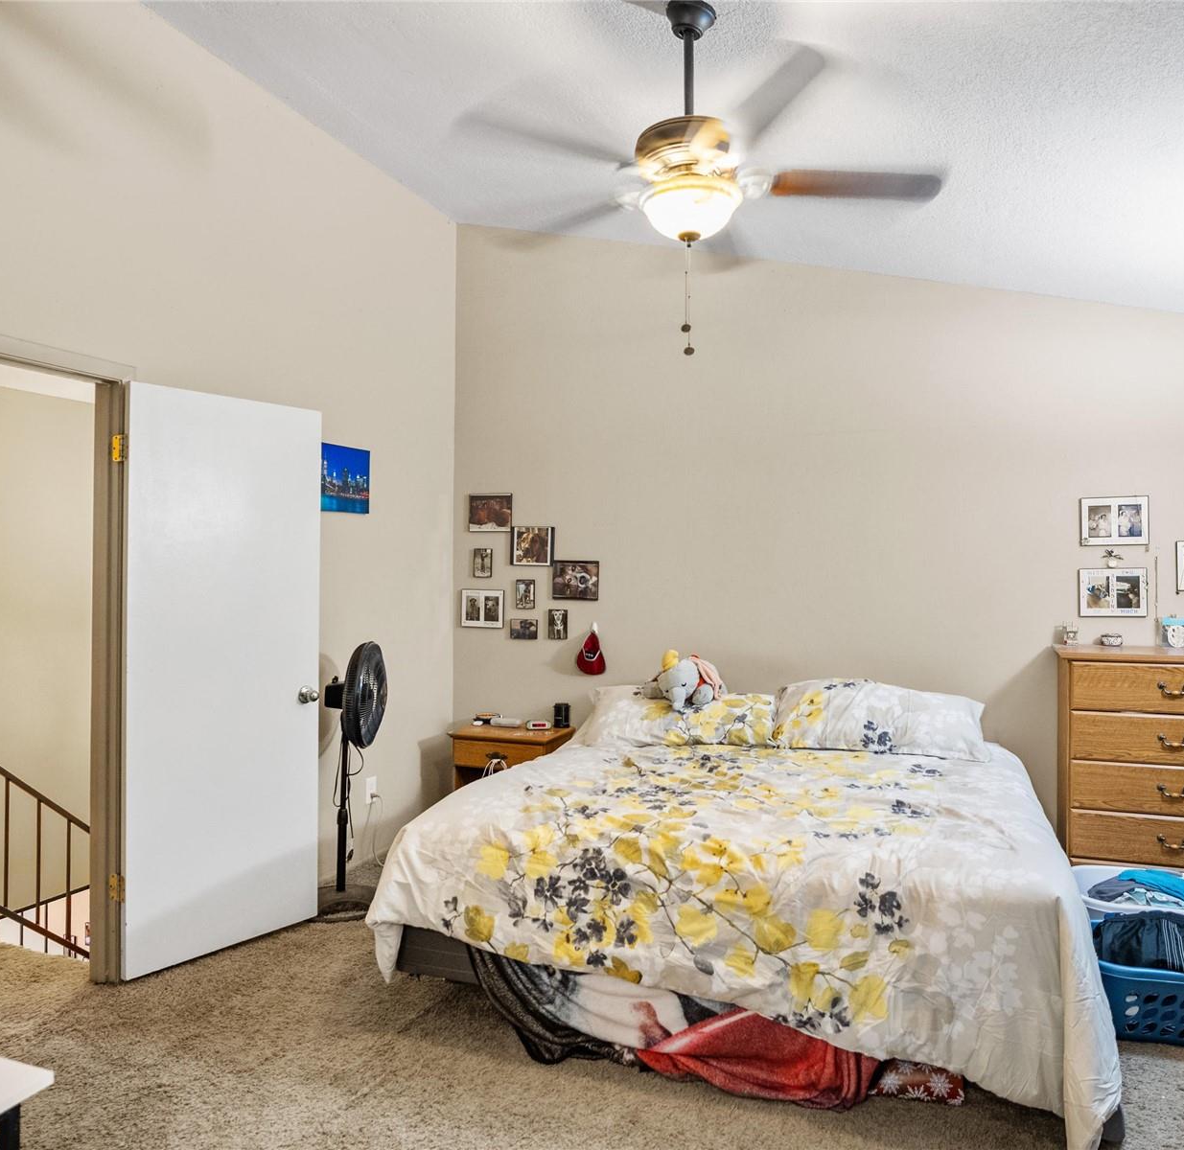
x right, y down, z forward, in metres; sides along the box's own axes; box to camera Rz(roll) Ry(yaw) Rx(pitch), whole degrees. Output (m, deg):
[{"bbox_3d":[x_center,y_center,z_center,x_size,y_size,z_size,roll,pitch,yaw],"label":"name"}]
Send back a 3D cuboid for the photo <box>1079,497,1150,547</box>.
[{"bbox_3d":[2.178,-0.224,3.691,0.252,0.214,0.018,0,0,23],"label":"photo"}]

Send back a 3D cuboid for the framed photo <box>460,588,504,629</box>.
[{"bbox_3d":[-0.600,0.186,4.885,0.262,0.210,0.020,0,0,23],"label":"framed photo"}]

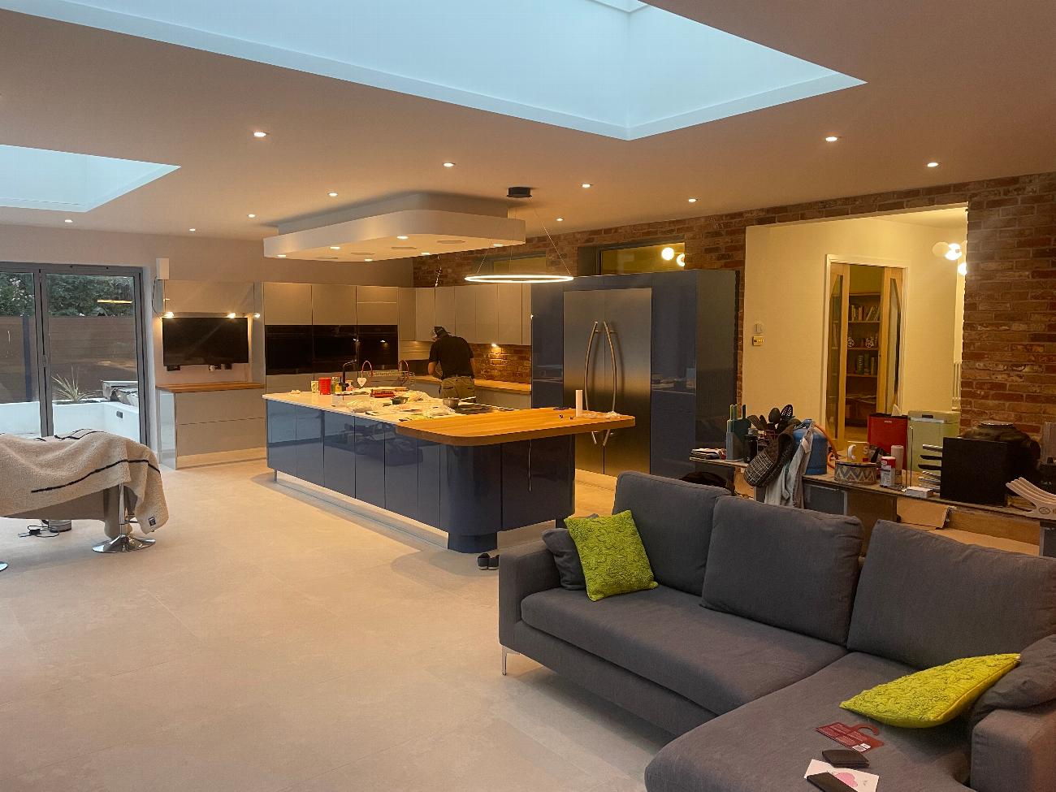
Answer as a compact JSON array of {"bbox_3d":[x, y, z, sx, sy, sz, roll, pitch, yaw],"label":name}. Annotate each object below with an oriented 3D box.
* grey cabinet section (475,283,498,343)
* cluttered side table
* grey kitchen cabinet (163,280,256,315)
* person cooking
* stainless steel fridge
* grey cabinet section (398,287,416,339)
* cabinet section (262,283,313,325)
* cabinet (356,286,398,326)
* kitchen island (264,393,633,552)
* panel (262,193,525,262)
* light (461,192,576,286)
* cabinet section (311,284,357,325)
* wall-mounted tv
[{"bbox_3d":[-0.373,-1.019,9.889,0.340,0.717,0.465,-4,7,-39],"label":"grey cabinet section"},{"bbox_3d":[2.059,0.871,4.614,0.600,0.760,2.320,-4,7,-40],"label":"cluttered side table"},{"bbox_3d":[-3.812,-1.166,9.394,1.010,0.362,0.370,-4,7,-40],"label":"grey kitchen cabinet"},{"bbox_3d":[-0.875,-0.017,9.364,0.580,1.620,0.580,0,5,-3],"label":"person cooking"},{"bbox_3d":[0.967,-0.130,8.015,0.650,1.850,1.172,-4,7,-40],"label":"stainless steel fridge"},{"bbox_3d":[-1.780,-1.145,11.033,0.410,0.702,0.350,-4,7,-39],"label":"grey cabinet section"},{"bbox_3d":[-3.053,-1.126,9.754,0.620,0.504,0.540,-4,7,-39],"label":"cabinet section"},{"bbox_3d":[-2.156,-1.195,10.578,0.605,0.497,0.590,-4,7,-40],"label":"cabinet"},{"bbox_3d":[-0.932,0.537,7.283,1.690,0.905,3.690,-4,7,-40],"label":"kitchen island"},{"bbox_3d":[-1.370,-1.530,7.461,1.110,0.335,2.930,-4,7,-40],"label":"panel"},{"bbox_3d":[-0.063,-1.197,5.972,0.824,0.670,0.824,0,5,0],"label":"light"},{"bbox_3d":[-2.581,-1.161,10.141,0.603,0.504,0.540,-4,7,-39],"label":"cabinet section"},{"bbox_3d":[-3.841,-0.655,9.525,0.990,0.560,0.070,-4,7,-40],"label":"wall-mounted tv"}]

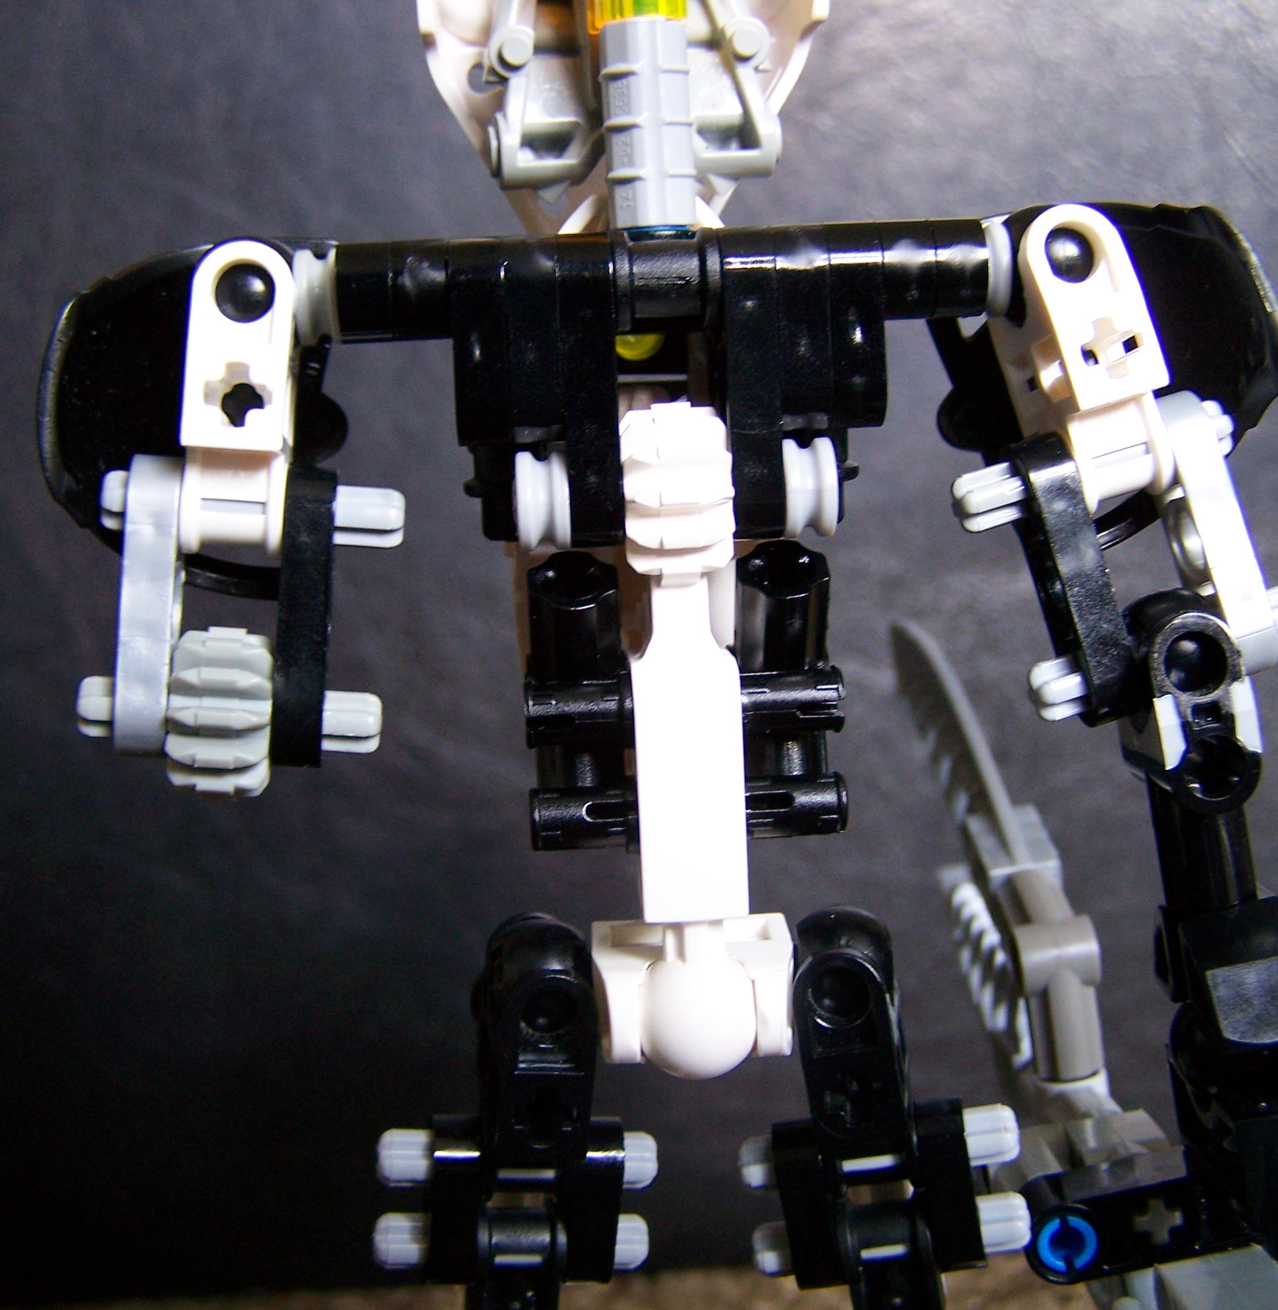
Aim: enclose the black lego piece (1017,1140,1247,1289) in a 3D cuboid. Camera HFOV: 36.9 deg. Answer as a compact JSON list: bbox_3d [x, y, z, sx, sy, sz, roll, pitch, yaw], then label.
[{"bbox_3d":[0.044,0.050,0.171,0.020,0.007,0.008,-17,1,13],"label":"black lego piece"}]

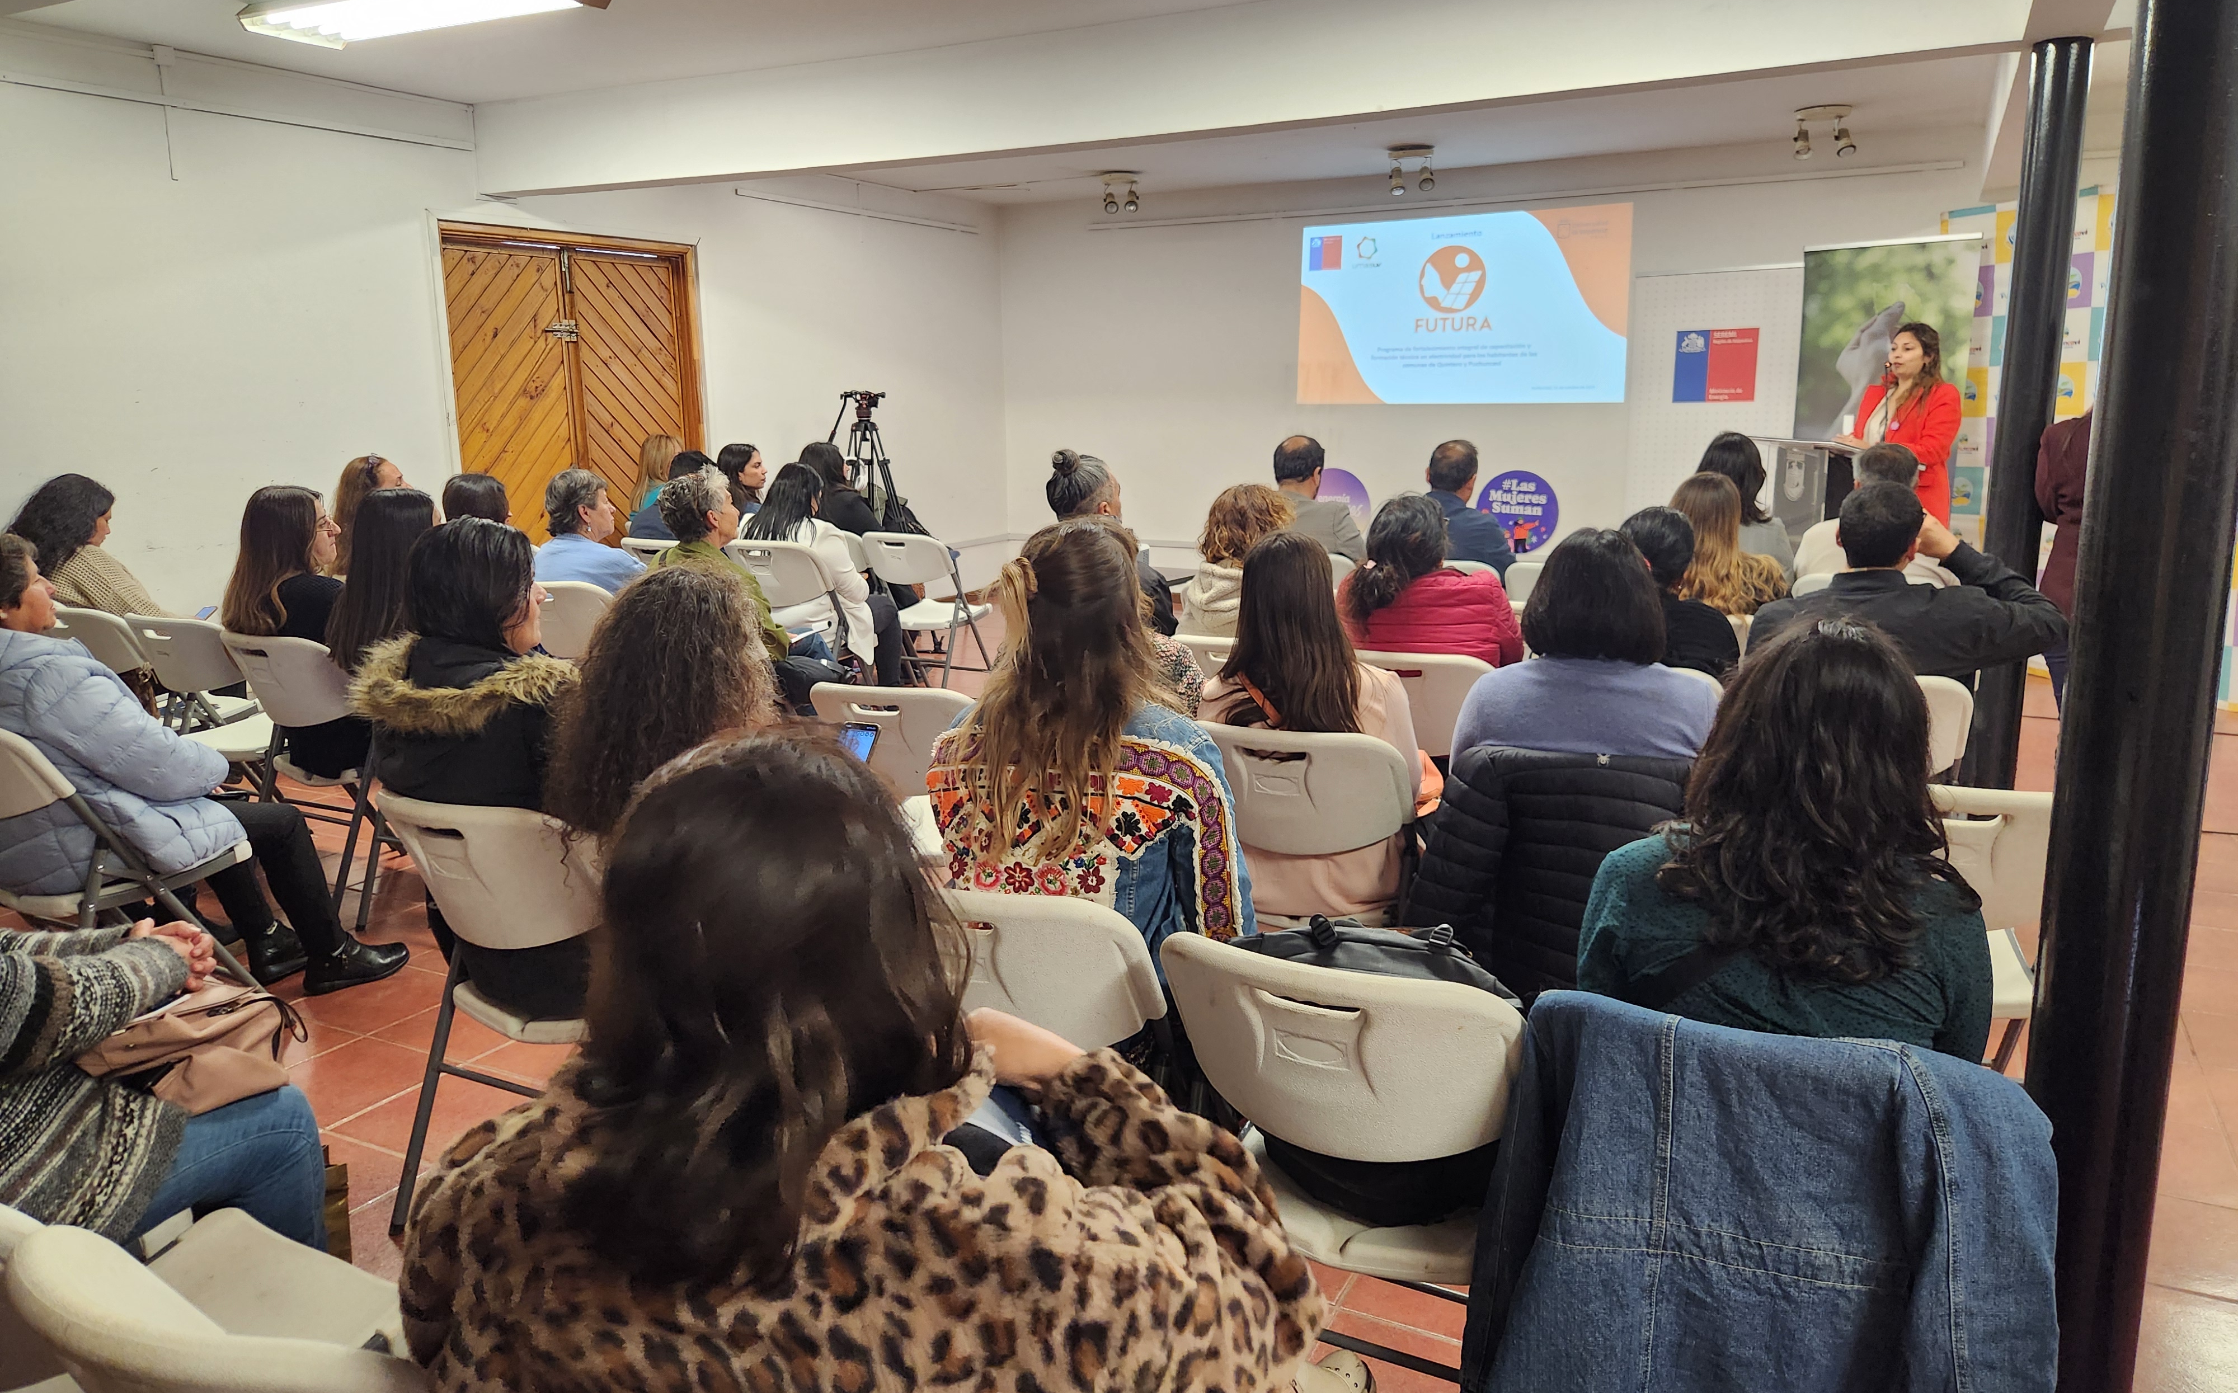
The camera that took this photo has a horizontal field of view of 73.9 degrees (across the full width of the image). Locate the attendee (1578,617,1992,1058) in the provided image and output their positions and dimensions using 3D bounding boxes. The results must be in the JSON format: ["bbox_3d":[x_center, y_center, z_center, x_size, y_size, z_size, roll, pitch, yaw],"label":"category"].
[{"bbox_3d":[0.839,0.493,1.855,0.470,1.250,0.750,5,13,28],"label":"attendee"}]

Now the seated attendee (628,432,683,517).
[{"bbox_3d":[-2.272,-0.783,8.329,0.480,1.280,0.800,6,13,29],"label":"seated attendee"}]

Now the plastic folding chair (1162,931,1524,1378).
[{"bbox_3d":[0.342,0.693,2.025,0.470,0.850,0.520,6,13,28],"label":"plastic folding chair"}]

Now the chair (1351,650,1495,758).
[{"bbox_3d":[0.813,0.272,3.922,0.470,0.850,0.510,5,13,28],"label":"chair"}]

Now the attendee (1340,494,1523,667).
[{"bbox_3d":[0.983,0.026,4.143,0.490,1.190,0.800,6,14,32],"label":"attendee"}]

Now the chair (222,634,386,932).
[{"bbox_3d":[-2.380,0.211,4.523,0.470,0.850,0.520,6,13,27],"label":"chair"}]

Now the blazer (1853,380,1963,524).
[{"bbox_3d":[3.564,-1.054,6.755,0.330,0.780,0.450,-4,12,-13],"label":"blazer"}]

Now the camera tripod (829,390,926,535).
[{"bbox_3d":[-1.509,-0.997,8.723,0.800,1.530,0.780,0,12,5],"label":"camera tripod"}]

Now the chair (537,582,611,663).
[{"bbox_3d":[-1.958,0.003,5.526,0.470,0.850,0.520,5,13,25],"label":"chair"}]

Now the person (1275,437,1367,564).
[{"bbox_3d":[0.863,-0.431,6.217,0.520,1.300,0.750,5,13,27],"label":"person"}]

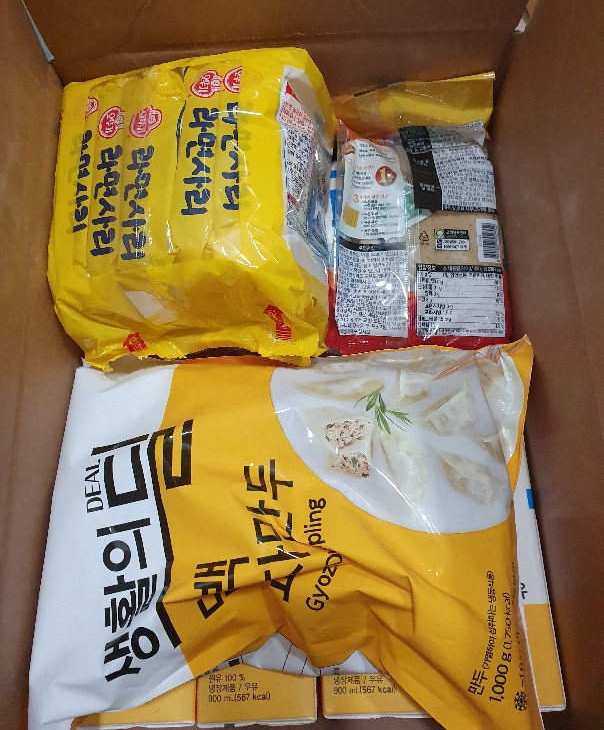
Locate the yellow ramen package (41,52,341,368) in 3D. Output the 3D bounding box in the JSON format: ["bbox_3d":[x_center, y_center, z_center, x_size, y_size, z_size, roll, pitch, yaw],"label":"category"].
[{"bbox_3d":[-0.070,-0.100,0.455,0.180,0.115,0.195,-3,72,2],"label":"yellow ramen package"}]

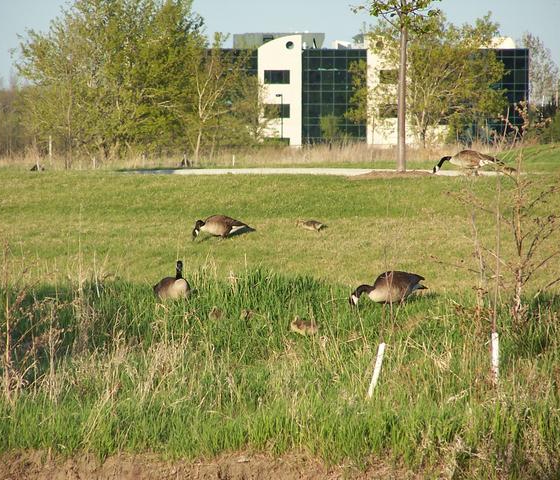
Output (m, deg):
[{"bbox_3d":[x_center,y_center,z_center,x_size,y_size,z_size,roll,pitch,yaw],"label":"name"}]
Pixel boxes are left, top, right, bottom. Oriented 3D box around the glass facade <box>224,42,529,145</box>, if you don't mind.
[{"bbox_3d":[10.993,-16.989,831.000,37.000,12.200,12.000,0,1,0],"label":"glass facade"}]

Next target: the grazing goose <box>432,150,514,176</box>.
[{"bbox_3d":[2.562,-1.024,94.000,1.000,0.360,0.300,0,1,0],"label":"grazing goose"}]

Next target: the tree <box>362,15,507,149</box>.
[{"bbox_3d":[9.272,-9.762,430.000,8.900,8.300,8.000,0,1,0],"label":"tree"}]

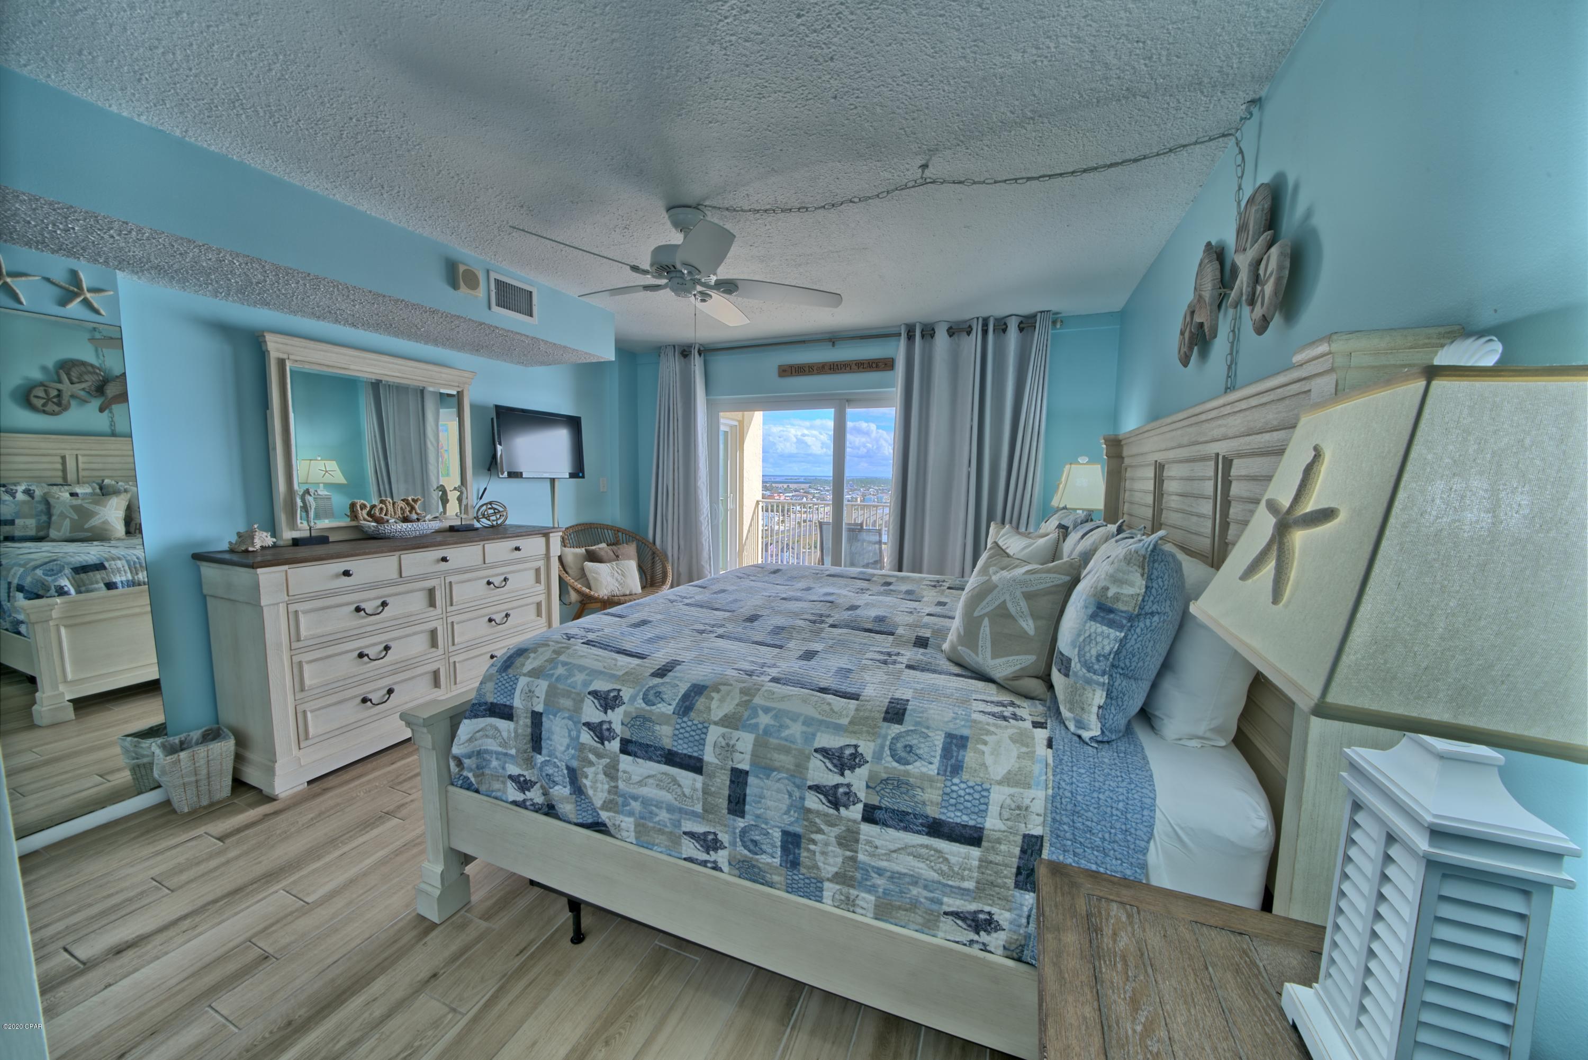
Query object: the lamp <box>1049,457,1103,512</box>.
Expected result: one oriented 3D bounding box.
[{"bbox_3d":[1.684,-0.051,3.130,0.272,0.755,0.373,3,6,22],"label":"lamp"}]

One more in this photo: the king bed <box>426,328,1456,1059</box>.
[{"bbox_3d":[0.227,0.379,2.161,2.260,1.606,2.080,3,6,22],"label":"king bed"}]

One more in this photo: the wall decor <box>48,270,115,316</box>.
[{"bbox_3d":[-2.661,-0.892,1.984,0.025,0.151,0.151,3,6,22],"label":"wall decor"}]

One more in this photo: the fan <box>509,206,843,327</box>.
[{"bbox_3d":[-0.452,-1.138,2.192,1.289,0.342,1.289,3,6,22],"label":"fan"}]

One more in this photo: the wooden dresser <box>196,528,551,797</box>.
[{"bbox_3d":[-2.103,0.558,3.016,0.473,1.017,1.586,3,6,22],"label":"wooden dresser"}]

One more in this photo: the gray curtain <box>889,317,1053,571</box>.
[{"bbox_3d":[1.232,-0.261,3.863,1.050,2.480,0.160,3,6,22],"label":"gray curtain"}]

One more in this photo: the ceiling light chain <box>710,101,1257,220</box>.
[{"bbox_3d":[0.496,-1.265,1.914,1.900,0.130,0.060,3,6,22],"label":"ceiling light chain"}]

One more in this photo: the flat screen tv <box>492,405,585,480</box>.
[{"bbox_3d":[-1.861,-0.625,3.886,0.080,0.475,0.765,3,6,22],"label":"flat screen tv"}]

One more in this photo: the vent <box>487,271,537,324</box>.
[{"bbox_3d":[-1.566,-1.301,2.979,0.025,0.203,0.306,3,6,22],"label":"vent"}]

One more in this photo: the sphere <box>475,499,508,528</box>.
[{"bbox_3d":[-1.982,-0.110,3.480,0.180,0.180,0.180,3,6,22],"label":"sphere"}]

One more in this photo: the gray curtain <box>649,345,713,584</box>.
[{"bbox_3d":[-0.974,-0.310,4.514,0.624,2.407,0.151,3,6,22],"label":"gray curtain"}]

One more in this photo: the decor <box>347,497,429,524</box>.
[{"bbox_3d":[-2.187,-0.111,2.871,0.081,0.126,0.373,3,6,22],"label":"decor"}]

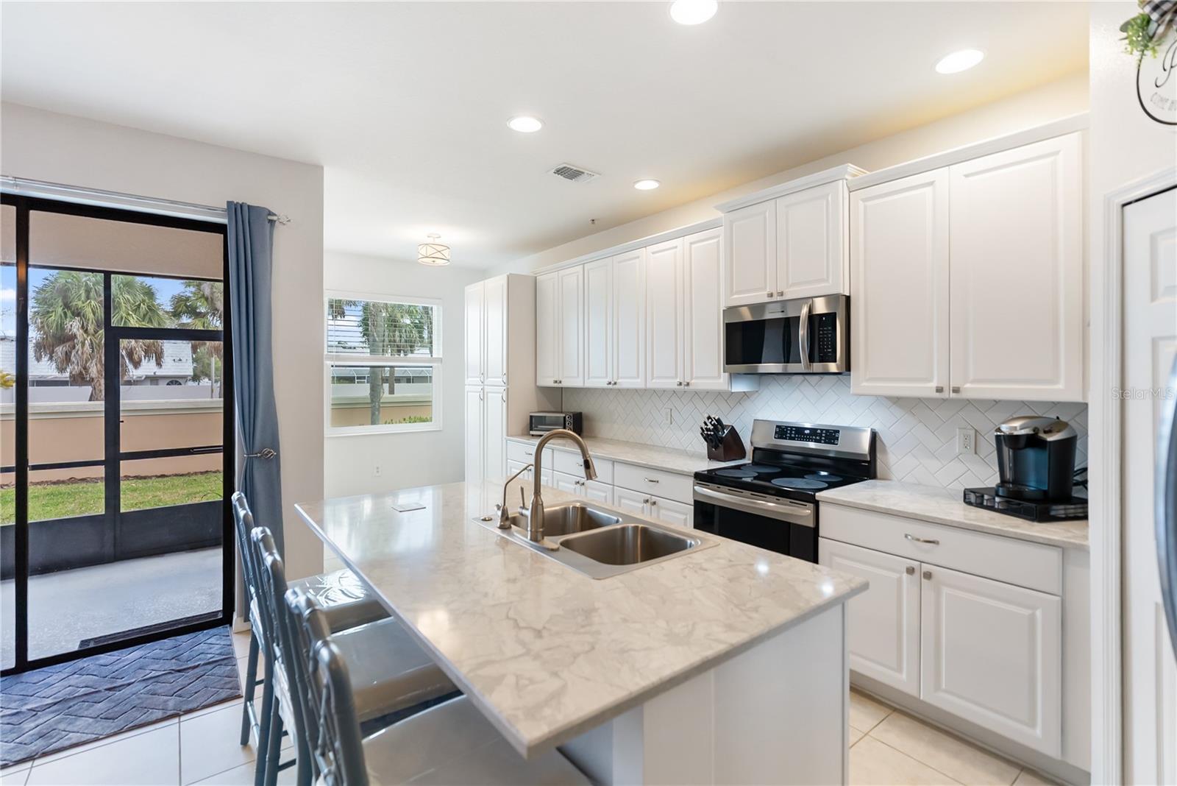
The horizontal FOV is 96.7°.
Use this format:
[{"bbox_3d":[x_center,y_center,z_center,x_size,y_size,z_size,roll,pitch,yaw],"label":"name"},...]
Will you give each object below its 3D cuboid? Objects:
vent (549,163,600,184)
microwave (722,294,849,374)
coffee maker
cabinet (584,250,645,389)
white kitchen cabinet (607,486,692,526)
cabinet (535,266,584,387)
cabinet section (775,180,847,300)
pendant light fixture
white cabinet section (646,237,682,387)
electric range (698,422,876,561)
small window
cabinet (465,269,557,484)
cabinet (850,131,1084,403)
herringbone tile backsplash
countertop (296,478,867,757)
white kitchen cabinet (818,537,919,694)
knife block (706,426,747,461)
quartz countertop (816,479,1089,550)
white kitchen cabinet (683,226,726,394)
[{"bbox_3d":[-0.086,-1.434,3.457,0.313,0.025,0.192,-1,2,-38],"label":"vent"},{"bbox_3d":[1.239,-0.311,3.109,0.420,0.410,0.759,-1,2,-38],"label":"microwave"},{"bbox_3d":[1.916,0.309,2.262,0.330,0.400,0.335,0,2,-10],"label":"coffee maker"},{"bbox_3d":[0.321,-0.564,4.353,0.322,1.055,0.775,0,1,-38],"label":"cabinet"},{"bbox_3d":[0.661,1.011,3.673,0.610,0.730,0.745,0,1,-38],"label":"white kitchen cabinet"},{"bbox_3d":[-0.141,-0.586,4.923,0.328,1.056,0.754,-1,2,-38],"label":"cabinet"},{"bbox_3d":[1.325,-0.798,2.917,0.390,0.575,0.374,-2,3,-40],"label":"cabinet section"},{"bbox_3d":[-1.509,-1.403,5.102,0.310,0.250,0.310,0,1,-38],"label":"pendant light fixture"},{"bbox_3d":[0.655,-0.541,3.791,0.315,1.037,0.362,-2,3,-40],"label":"white cabinet section"},{"bbox_3d":[1.109,0.798,3.047,0.675,1.190,0.764,0,1,-38],"label":"electric range"},{"bbox_3d":[-2.212,-0.310,5.723,1.235,1.504,0.100,-1,2,-38],"label":"small window"},{"bbox_3d":[-0.815,0.086,5.571,0.637,2.475,0.953,0,1,-38],"label":"cabinet"},{"bbox_3d":[1.768,-0.510,2.476,0.332,1.060,0.895,0,1,-38],"label":"cabinet"},{"bbox_3d":[0.985,0.165,3.764,0.020,0.600,4.029,-1,2,-38],"label":"herringbone tile backsplash"},{"bbox_3d":[-0.255,0.507,1.862,1.080,0.033,1.915,0,1,-38],"label":"countertop"},{"bbox_3d":[1.507,1.007,2.595,0.580,0.591,0.443,-1,2,-38],"label":"white kitchen cabinet"},{"bbox_3d":[0.936,0.349,3.561,0.235,0.236,0.130,0,1,-38],"label":"knife block"},{"bbox_3d":[1.683,0.523,2.382,0.647,0.035,0.979,-1,2,-38],"label":"quartz countertop"},{"bbox_3d":[0.913,-0.545,3.591,0.328,1.056,0.394,-1,2,-38],"label":"white kitchen cabinet"}]

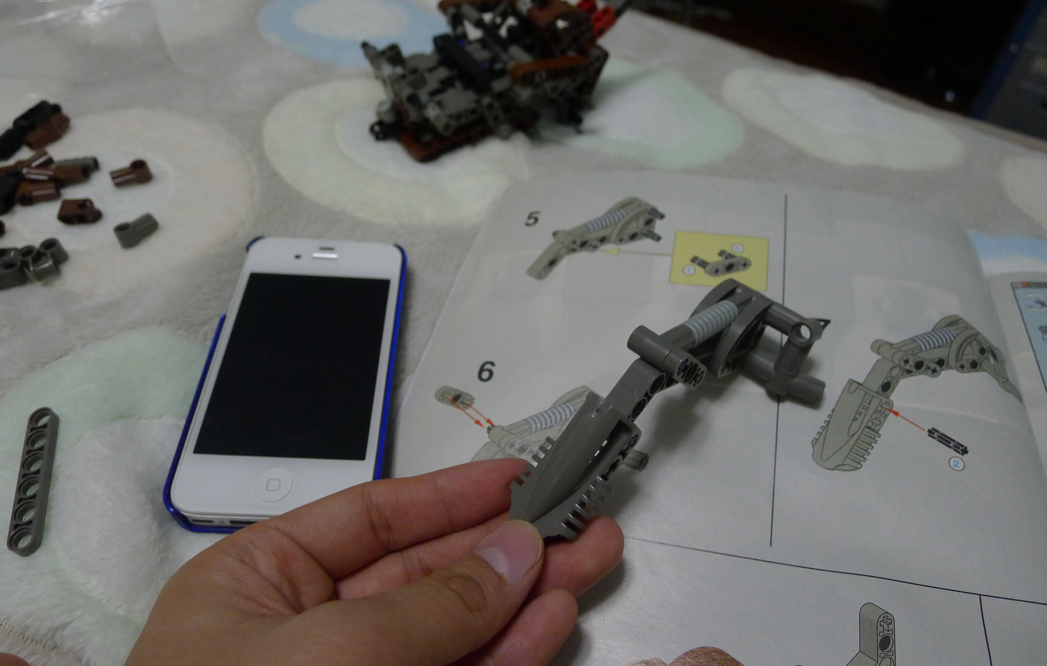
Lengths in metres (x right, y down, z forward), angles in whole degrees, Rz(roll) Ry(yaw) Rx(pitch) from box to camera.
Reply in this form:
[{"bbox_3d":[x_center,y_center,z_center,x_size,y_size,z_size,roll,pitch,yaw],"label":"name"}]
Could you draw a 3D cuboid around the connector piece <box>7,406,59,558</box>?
[{"bbox_3d":[-0.142,0.043,0.203,0.008,0.004,0.048,-10,50,-14],"label":"connector piece"}]

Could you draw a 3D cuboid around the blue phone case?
[{"bbox_3d":[-0.074,0.011,0.236,0.061,0.011,0.117,3,50,-5],"label":"blue phone case"}]

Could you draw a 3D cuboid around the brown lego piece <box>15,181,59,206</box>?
[{"bbox_3d":[-0.203,-0.058,0.292,0.016,0.008,0.008,-9,50,-13],"label":"brown lego piece"}]

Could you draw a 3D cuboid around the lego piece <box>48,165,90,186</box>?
[{"bbox_3d":[-0.196,-0.068,0.300,0.016,0.008,0.008,-20,53,-21],"label":"lego piece"}]

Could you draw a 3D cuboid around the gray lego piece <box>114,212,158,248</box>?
[{"bbox_3d":[-0.156,-0.041,0.282,0.007,0.008,0.016,37,55,24],"label":"gray lego piece"}]

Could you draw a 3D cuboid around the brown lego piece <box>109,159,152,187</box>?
[{"bbox_3d":[-0.171,-0.069,0.305,0.016,0.008,0.007,-23,55,-24],"label":"brown lego piece"}]

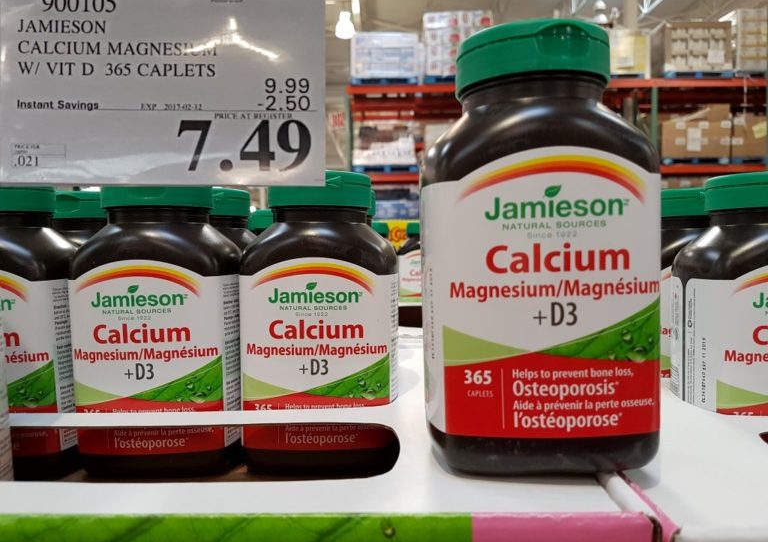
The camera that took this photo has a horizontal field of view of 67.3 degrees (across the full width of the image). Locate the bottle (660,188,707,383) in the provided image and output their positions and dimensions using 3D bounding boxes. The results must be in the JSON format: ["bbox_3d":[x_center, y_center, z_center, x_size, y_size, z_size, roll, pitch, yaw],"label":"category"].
[{"bbox_3d":[0.223,0.024,0.423,0.091,0.167,0.072,-1,3,0],"label":"bottle"}]

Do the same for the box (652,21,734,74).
[{"bbox_3d":[5.021,-3.594,9.724,1.064,0.805,1.050,-1,3,0],"label":"box"}]

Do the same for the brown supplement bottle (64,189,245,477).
[{"bbox_3d":[-0.130,0.029,0.342,0.091,0.167,0.072,-1,3,0],"label":"brown supplement bottle"}]

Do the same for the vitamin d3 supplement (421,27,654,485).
[{"bbox_3d":[0.064,-0.009,0.242,0.091,0.167,0.072,-1,3,2],"label":"vitamin d3 supplement"}]

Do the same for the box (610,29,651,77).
[{"bbox_3d":[3.720,-3.514,9.724,1.045,0.710,1.050,-1,3,0],"label":"box"}]

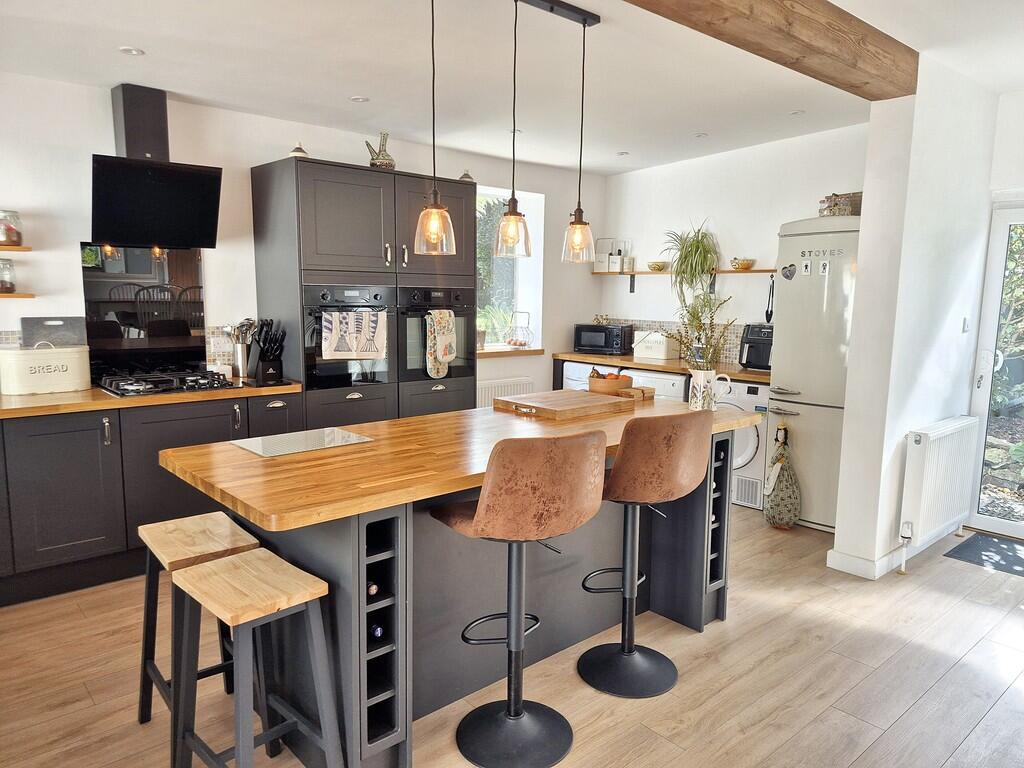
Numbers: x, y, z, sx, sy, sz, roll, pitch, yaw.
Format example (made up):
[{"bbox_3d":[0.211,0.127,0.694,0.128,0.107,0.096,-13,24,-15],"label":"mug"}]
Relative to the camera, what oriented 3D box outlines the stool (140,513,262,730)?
[{"bbox_3d":[-0.984,0.791,2.165,0.322,0.650,0.395,-6,10,-42],"label":"stool"}]

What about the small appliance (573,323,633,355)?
[{"bbox_3d":[0.835,-0.388,6.074,0.440,0.255,0.340,3,8,22],"label":"small appliance"}]

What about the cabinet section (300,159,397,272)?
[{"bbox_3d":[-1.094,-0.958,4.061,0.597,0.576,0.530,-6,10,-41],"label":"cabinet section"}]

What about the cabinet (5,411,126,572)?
[{"bbox_3d":[-2.206,0.447,3.302,0.440,0.690,0.572,-6,10,-42],"label":"cabinet"}]

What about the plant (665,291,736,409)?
[{"bbox_3d":[0.862,-0.153,3.156,0.300,0.545,0.260,0,7,0],"label":"plant"}]

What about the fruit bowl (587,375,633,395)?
[{"bbox_3d":[0.509,0.010,3.534,0.220,0.115,0.220,0,7,0],"label":"fruit bowl"}]

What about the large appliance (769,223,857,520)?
[{"bbox_3d":[2.140,-0.067,4.400,0.660,1.880,0.590,-5,9,-38],"label":"large appliance"}]

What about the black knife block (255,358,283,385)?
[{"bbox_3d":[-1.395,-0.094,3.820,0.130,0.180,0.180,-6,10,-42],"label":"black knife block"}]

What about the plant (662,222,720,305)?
[{"bbox_3d":[1.386,-0.932,5.297,0.360,0.610,0.420,-5,9,-38],"label":"plant"}]

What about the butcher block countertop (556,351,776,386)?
[{"bbox_3d":[1.272,-0.162,5.449,0.640,0.040,2.085,-6,10,-42],"label":"butcher block countertop"}]

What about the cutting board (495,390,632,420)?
[{"bbox_3d":[0.252,0.090,3.163,0.510,0.050,0.410,-6,10,-39],"label":"cutting board"}]

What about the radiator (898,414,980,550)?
[{"bbox_3d":[2.393,0.514,3.798,0.850,0.595,0.095,-6,10,-42],"label":"radiator"}]

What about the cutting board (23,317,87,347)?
[{"bbox_3d":[-2.437,-0.160,3.640,0.285,0.385,0.020,-5,9,-38],"label":"cutting board"}]

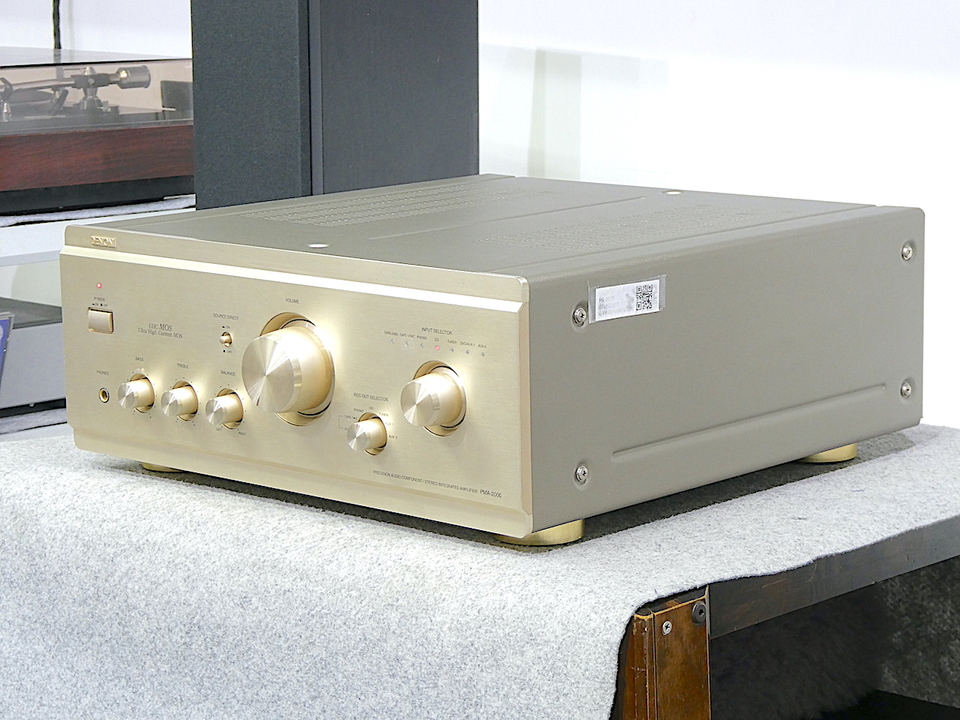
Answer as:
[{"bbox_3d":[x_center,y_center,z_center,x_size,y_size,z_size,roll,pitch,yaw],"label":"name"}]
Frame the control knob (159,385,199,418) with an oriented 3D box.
[{"bbox_3d":[-0.198,0.028,1.646,0.018,0.018,0.018,8,13,42],"label":"control knob"}]

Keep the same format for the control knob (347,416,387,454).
[{"bbox_3d":[-0.069,0.046,1.527,0.018,0.018,0.018,8,13,42],"label":"control knob"}]

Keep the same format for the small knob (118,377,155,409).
[{"bbox_3d":[-0.231,0.023,1.675,0.018,0.018,0.018,8,13,42],"label":"small knob"}]

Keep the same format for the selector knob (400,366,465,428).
[{"bbox_3d":[-0.029,0.024,1.483,0.031,0.031,0.024,8,13,42],"label":"selector knob"}]

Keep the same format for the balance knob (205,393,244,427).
[{"bbox_3d":[-0.165,0.033,1.615,0.018,0.018,0.018,8,13,42],"label":"balance knob"}]

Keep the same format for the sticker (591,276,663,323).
[{"bbox_3d":[0.089,-0.036,1.498,0.001,0.021,0.065,8,13,42],"label":"sticker"}]

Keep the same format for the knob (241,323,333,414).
[{"bbox_3d":[-0.122,0.007,1.564,0.052,0.052,0.030,8,13,42],"label":"knob"}]

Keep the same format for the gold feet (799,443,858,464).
[{"bbox_3d":[0.237,0.058,1.754,0.057,0.019,0.057,8,13,42],"label":"gold feet"}]

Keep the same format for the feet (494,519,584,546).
[{"bbox_3d":[0.036,0.099,1.535,0.057,0.019,0.057,-1,10,0],"label":"feet"}]

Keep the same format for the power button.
[{"bbox_3d":[-0.258,-0.026,1.699,0.025,0.015,0.006,8,13,42],"label":"power button"}]

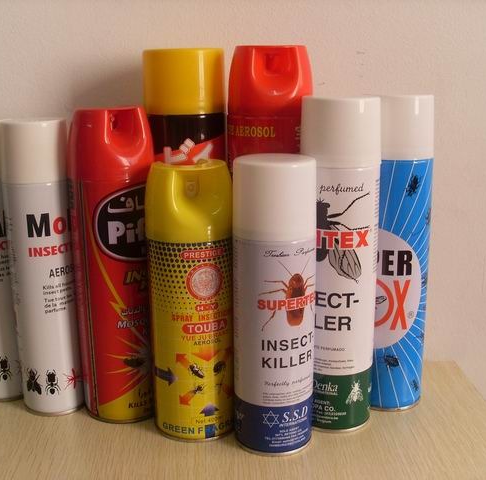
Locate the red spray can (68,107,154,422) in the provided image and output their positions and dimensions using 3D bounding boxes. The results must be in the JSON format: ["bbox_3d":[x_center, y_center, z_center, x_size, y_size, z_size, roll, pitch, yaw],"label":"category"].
[{"bbox_3d":[-0.111,0.022,0.623,0.072,0.271,0.072,-10,16,-34],"label":"red spray can"}]

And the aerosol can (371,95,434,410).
[{"bbox_3d":[0.138,0.013,0.631,0.054,0.281,0.054,-1,13,0],"label":"aerosol can"}]

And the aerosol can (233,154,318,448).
[{"bbox_3d":[0.025,0.051,0.568,0.064,0.235,0.064,-1,13,0],"label":"aerosol can"}]

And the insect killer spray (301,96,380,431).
[{"bbox_3d":[0.081,0.021,0.597,0.062,0.279,0.062,-1,13,0],"label":"insect killer spray"}]

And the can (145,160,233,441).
[{"bbox_3d":[-0.045,0.050,0.595,0.068,0.229,0.068,-5,13,-18],"label":"can"}]

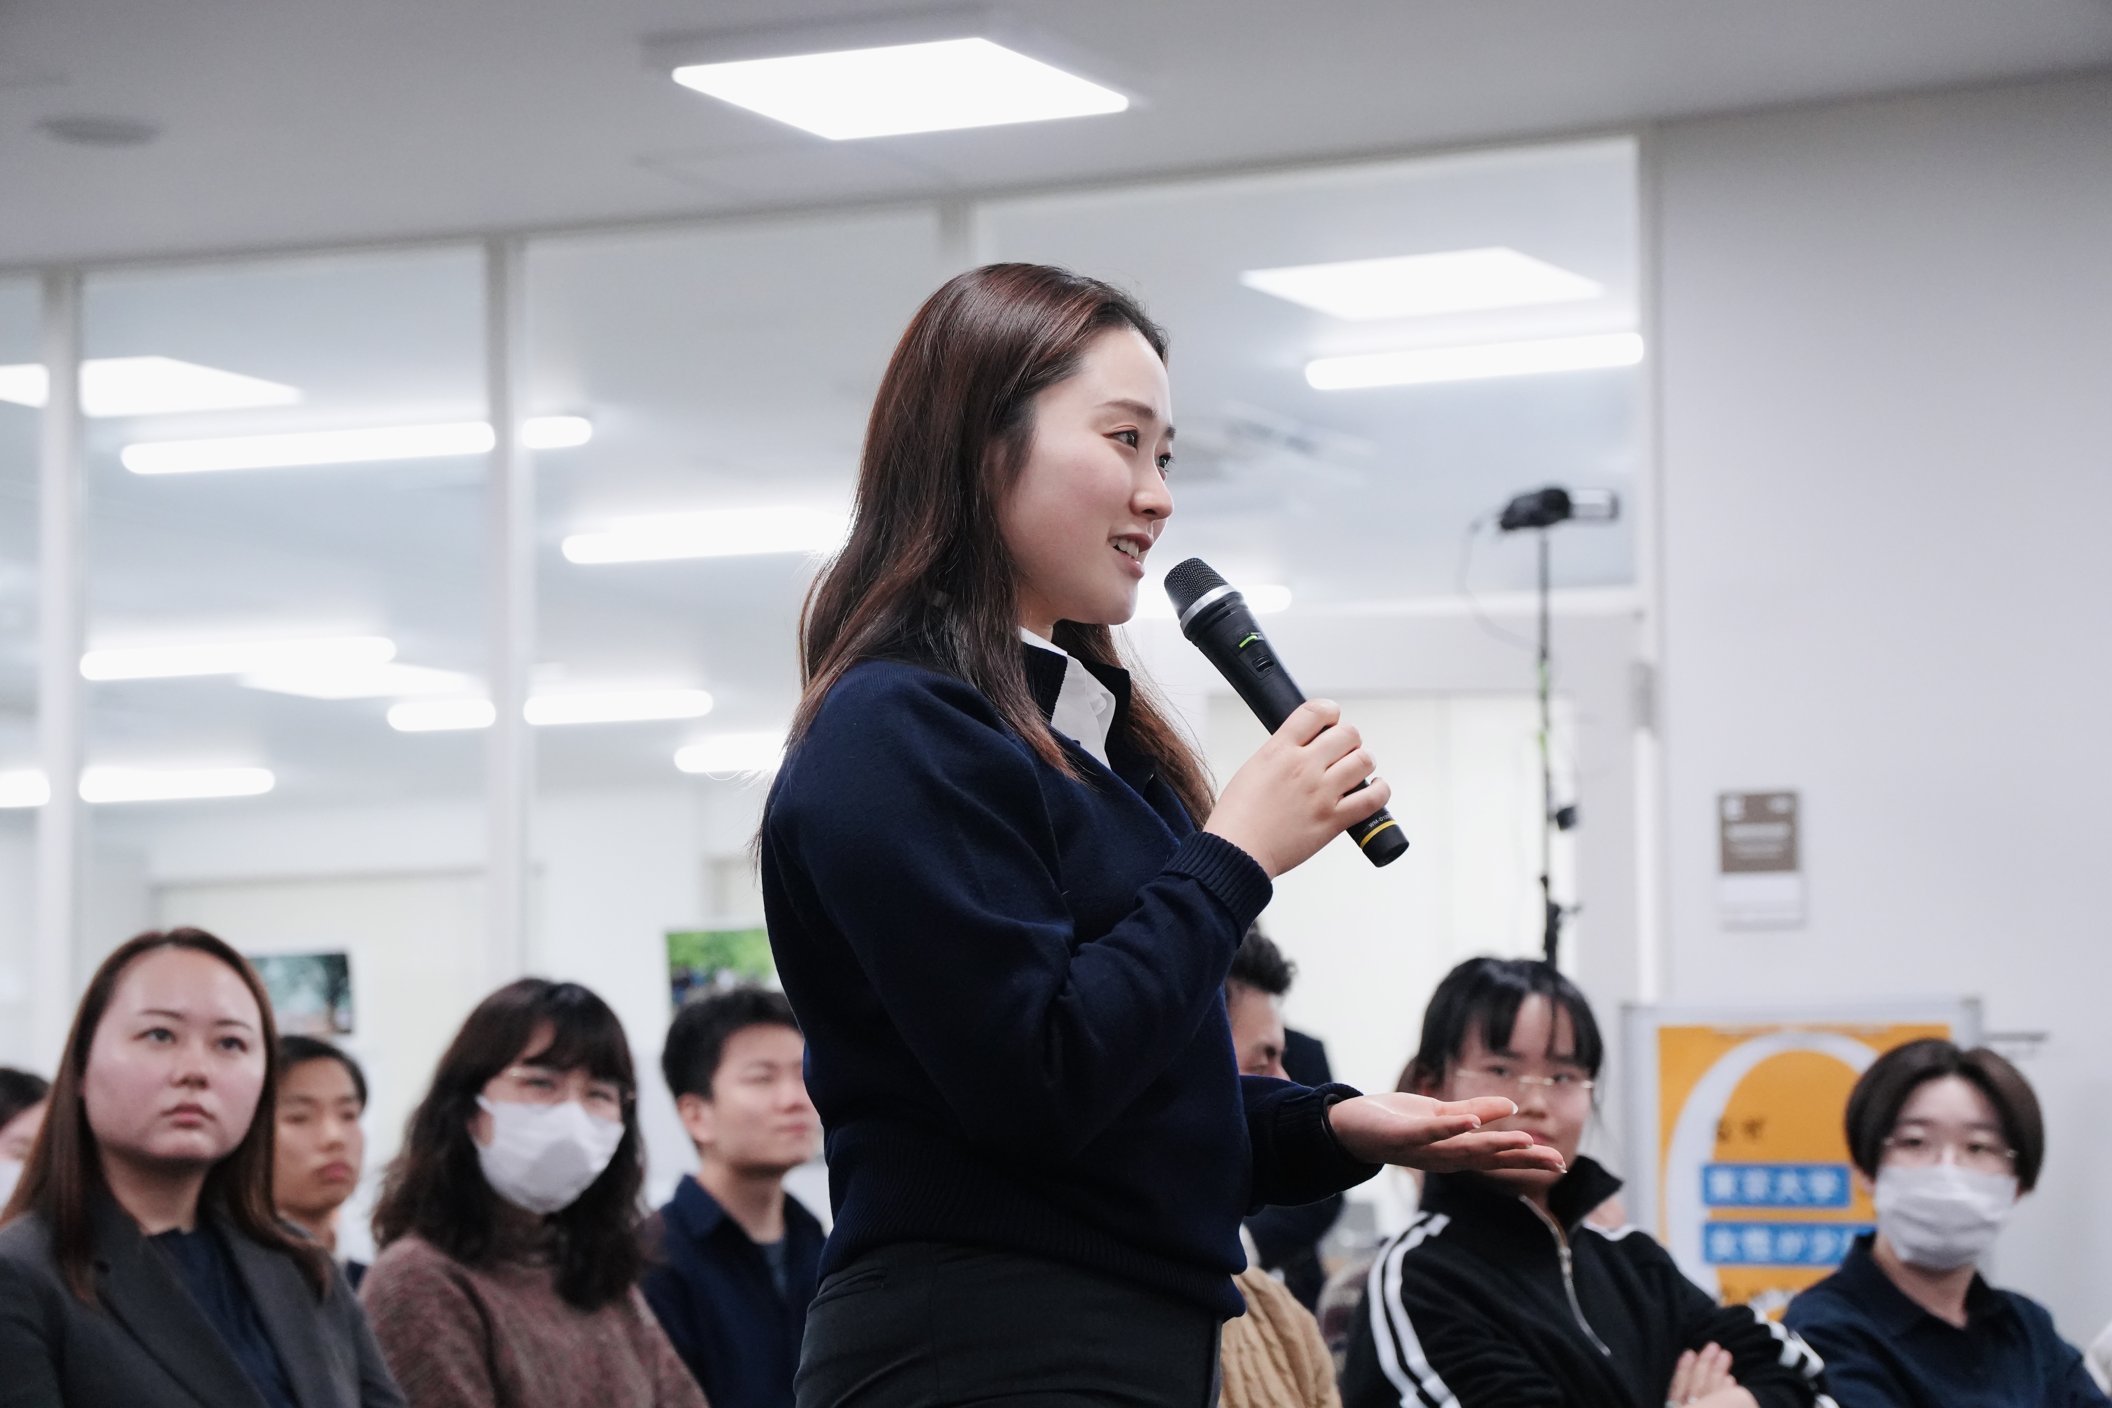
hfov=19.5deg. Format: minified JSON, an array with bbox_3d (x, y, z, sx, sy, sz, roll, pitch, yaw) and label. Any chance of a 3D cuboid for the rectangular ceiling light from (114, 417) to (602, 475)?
[{"bbox_3d":[-1.697,-0.642,14.907,1.240,0.075,0.140,-3,-6,26],"label":"rectangular ceiling light"}]

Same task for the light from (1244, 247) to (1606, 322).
[{"bbox_3d":[0.758,-0.878,12.552,0.620,0.060,0.620,-3,-6,26],"label":"light"}]

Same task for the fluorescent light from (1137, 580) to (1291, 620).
[{"bbox_3d":[0.133,-0.291,18.552,1.240,0.075,0.140,-3,-6,26],"label":"fluorescent light"}]

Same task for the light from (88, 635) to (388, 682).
[{"bbox_3d":[-2.704,-0.153,19.938,1.240,0.075,0.140,-3,-6,26],"label":"light"}]

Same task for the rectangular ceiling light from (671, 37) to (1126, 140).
[{"bbox_3d":[-0.259,-1.073,10.515,0.620,0.060,0.620,-3,-6,26],"label":"rectangular ceiling light"}]

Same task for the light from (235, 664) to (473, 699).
[{"bbox_3d":[-2.284,-0.094,20.620,0.620,0.060,0.620,-3,-6,26],"label":"light"}]

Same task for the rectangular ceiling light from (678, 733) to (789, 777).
[{"bbox_3d":[-0.901,0.184,23.503,1.240,0.075,0.140,-3,-6,26],"label":"rectangular ceiling light"}]

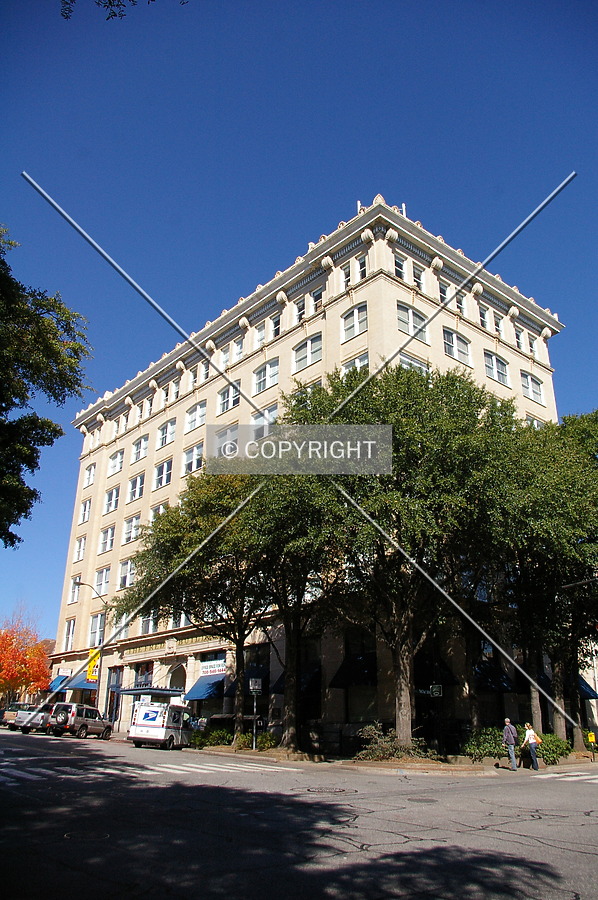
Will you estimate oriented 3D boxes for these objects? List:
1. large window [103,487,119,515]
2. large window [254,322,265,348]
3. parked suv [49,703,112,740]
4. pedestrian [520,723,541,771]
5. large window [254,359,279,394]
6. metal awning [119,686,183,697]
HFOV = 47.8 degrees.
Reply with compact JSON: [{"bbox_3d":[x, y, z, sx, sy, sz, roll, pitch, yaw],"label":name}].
[{"bbox_3d":[-17.842,4.796,64.578,0.260,2.516,3.043,18,-28,-37],"label":"large window"},{"bbox_3d":[-2.715,-8.315,49.138,0.250,1.638,1.010,18,-28,-38],"label":"large window"},{"bbox_3d":[-13.150,16.500,40.950,1.880,1.920,4.600,-5,-23,14],"label":"parked suv"},{"bbox_3d":[8.679,11.155,25.406,0.550,1.640,0.520,-17,-28,37],"label":"pedestrian"},{"bbox_3d":[-2.253,-5.112,47.219,0.200,2.380,2.780,20,-30,-38],"label":"large window"},{"bbox_3d":[-9.659,15.951,44.515,2.530,0.380,3.850,20,-30,-38],"label":"metal awning"}]

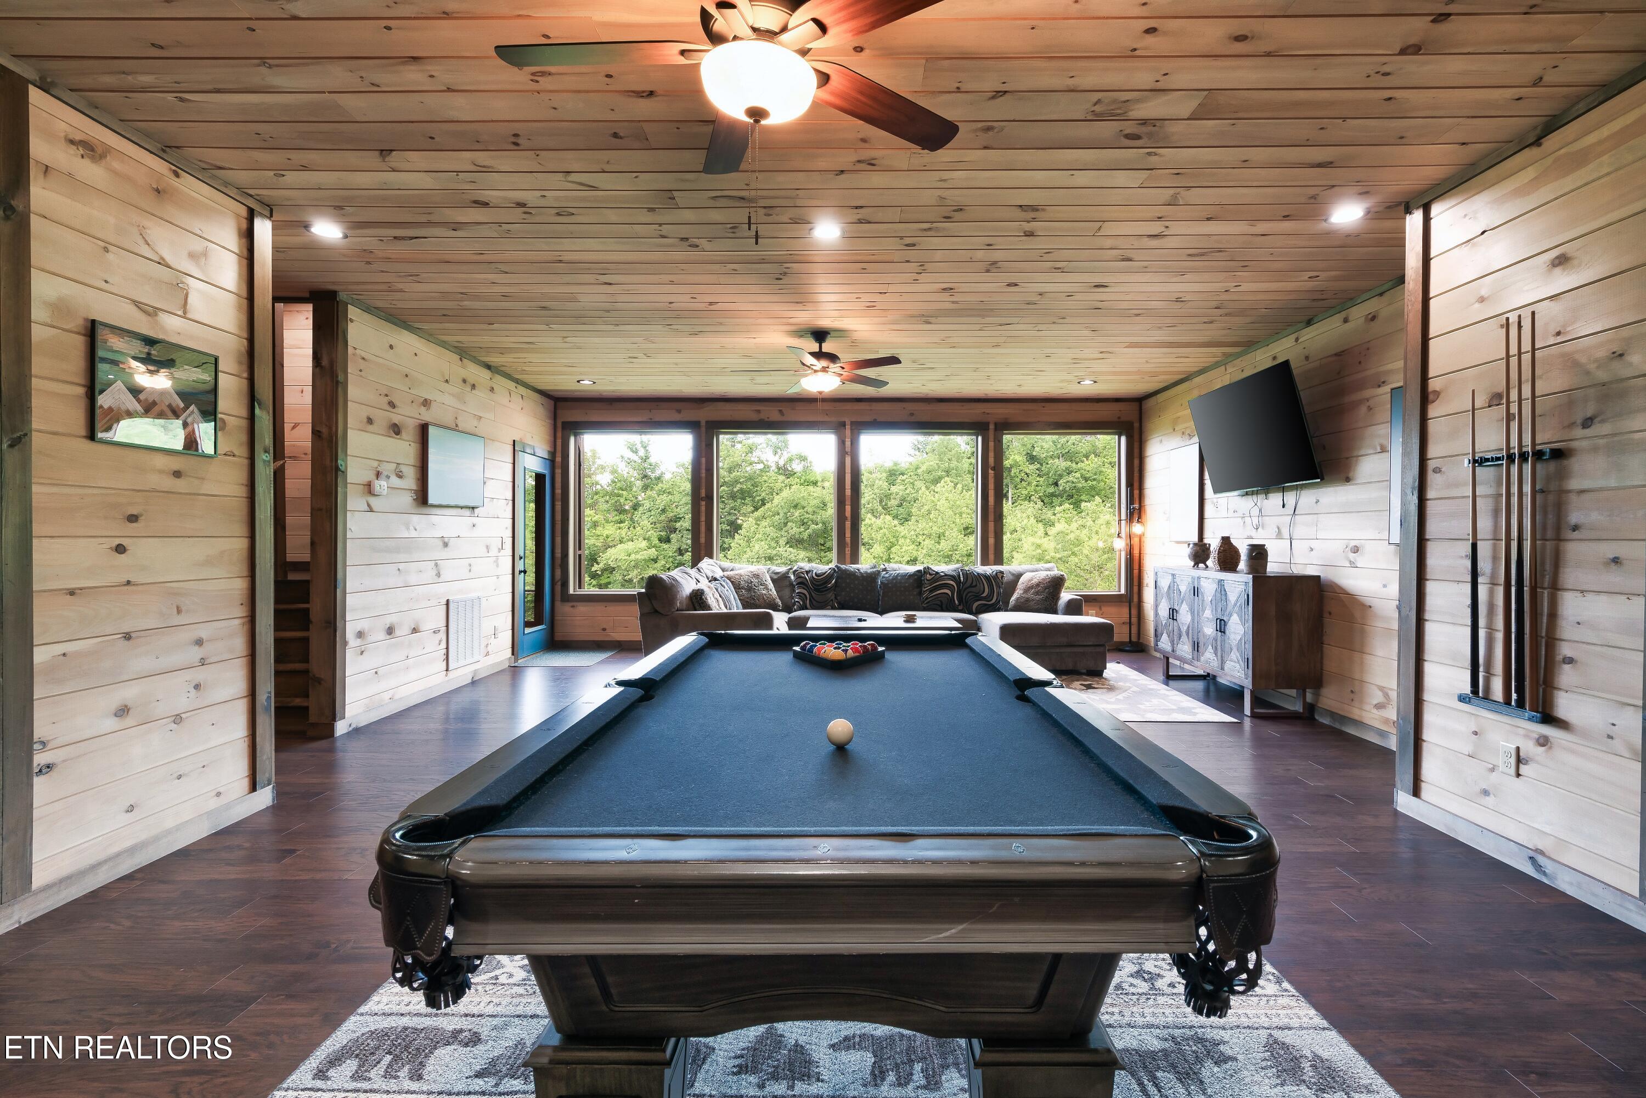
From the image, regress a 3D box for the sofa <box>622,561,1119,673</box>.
[{"bbox_3d":[0.558,0.620,6.562,3.880,0.950,2.080,0,1,1],"label":"sofa"}]

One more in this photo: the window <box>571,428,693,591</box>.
[{"bbox_3d":[-2.036,-0.402,7.816,1.315,1.721,0.120,0,1,1],"label":"window"}]

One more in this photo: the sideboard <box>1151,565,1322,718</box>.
[{"bbox_3d":[3.056,0.643,5.538,0.445,0.953,1.490,0,1,1],"label":"sideboard"}]

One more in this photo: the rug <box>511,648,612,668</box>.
[{"bbox_3d":[-2.495,1.071,7.236,0.730,0.012,1.030,0,1,1],"label":"rug"}]

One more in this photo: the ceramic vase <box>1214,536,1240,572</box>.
[{"bbox_3d":[3.047,0.035,5.512,0.206,0.262,0.206,0,1,1],"label":"ceramic vase"}]

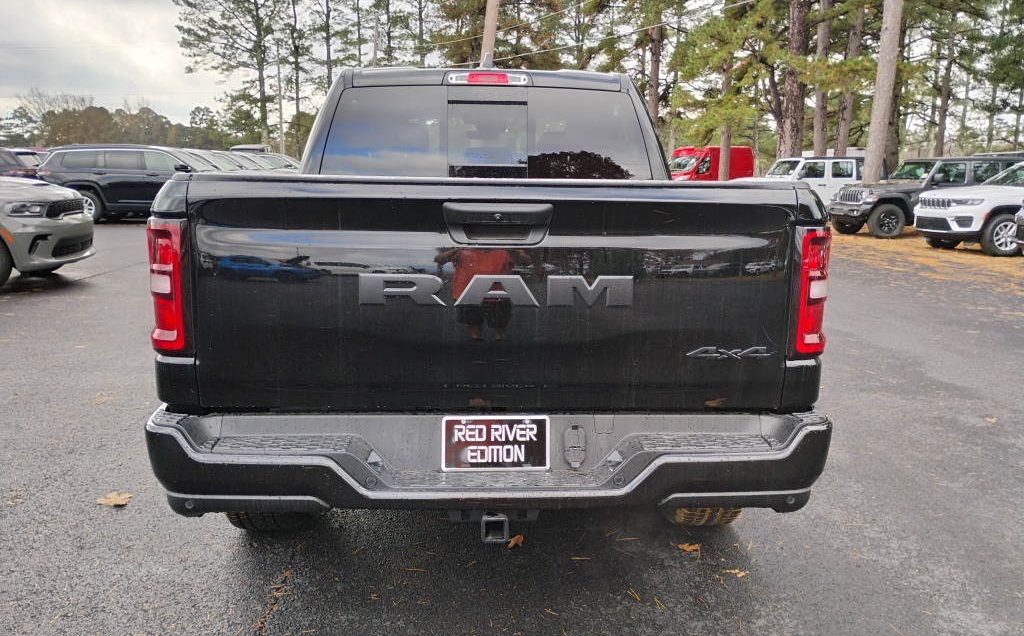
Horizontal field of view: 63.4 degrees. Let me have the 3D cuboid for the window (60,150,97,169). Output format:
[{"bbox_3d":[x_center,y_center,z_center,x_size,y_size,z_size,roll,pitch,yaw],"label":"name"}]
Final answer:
[{"bbox_3d":[-10.194,-3.731,19.500,0.880,0.400,0.080,1,-2,0],"label":"window"}]

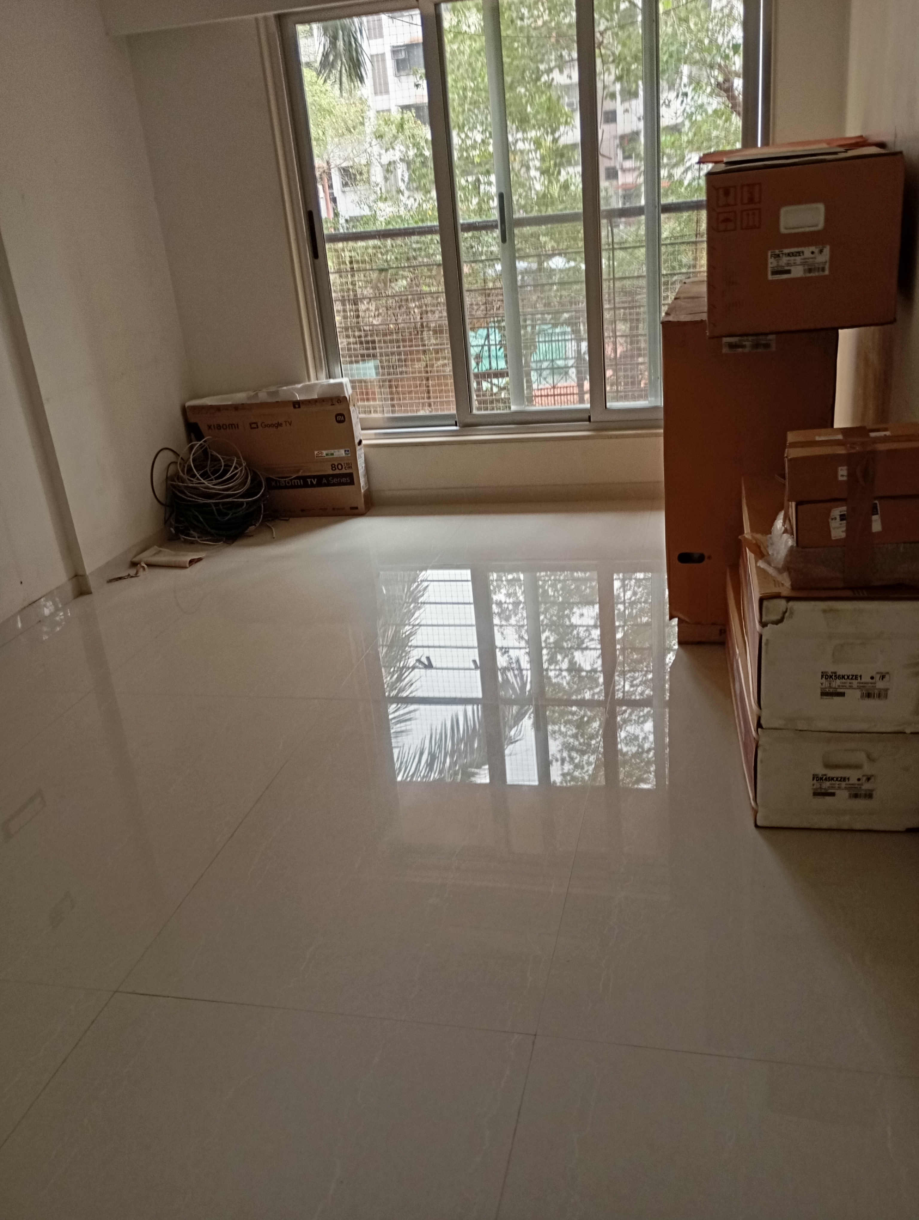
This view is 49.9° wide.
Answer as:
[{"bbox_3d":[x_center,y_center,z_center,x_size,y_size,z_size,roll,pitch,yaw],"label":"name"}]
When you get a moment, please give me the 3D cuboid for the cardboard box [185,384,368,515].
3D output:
[{"bbox_3d":[-0.868,-0.757,4.836,0.820,0.590,0.140,-1,22,13],"label":"cardboard box"}]

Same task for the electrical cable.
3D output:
[{"bbox_3d":[-1.113,-0.573,4.654,0.480,0.430,0.410,0,22,14],"label":"electrical cable"}]

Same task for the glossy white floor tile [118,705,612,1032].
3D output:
[{"bbox_3d":[-0.117,0.500,2.307,0.800,0.010,1.200,0,22,14],"label":"glossy white floor tile"}]

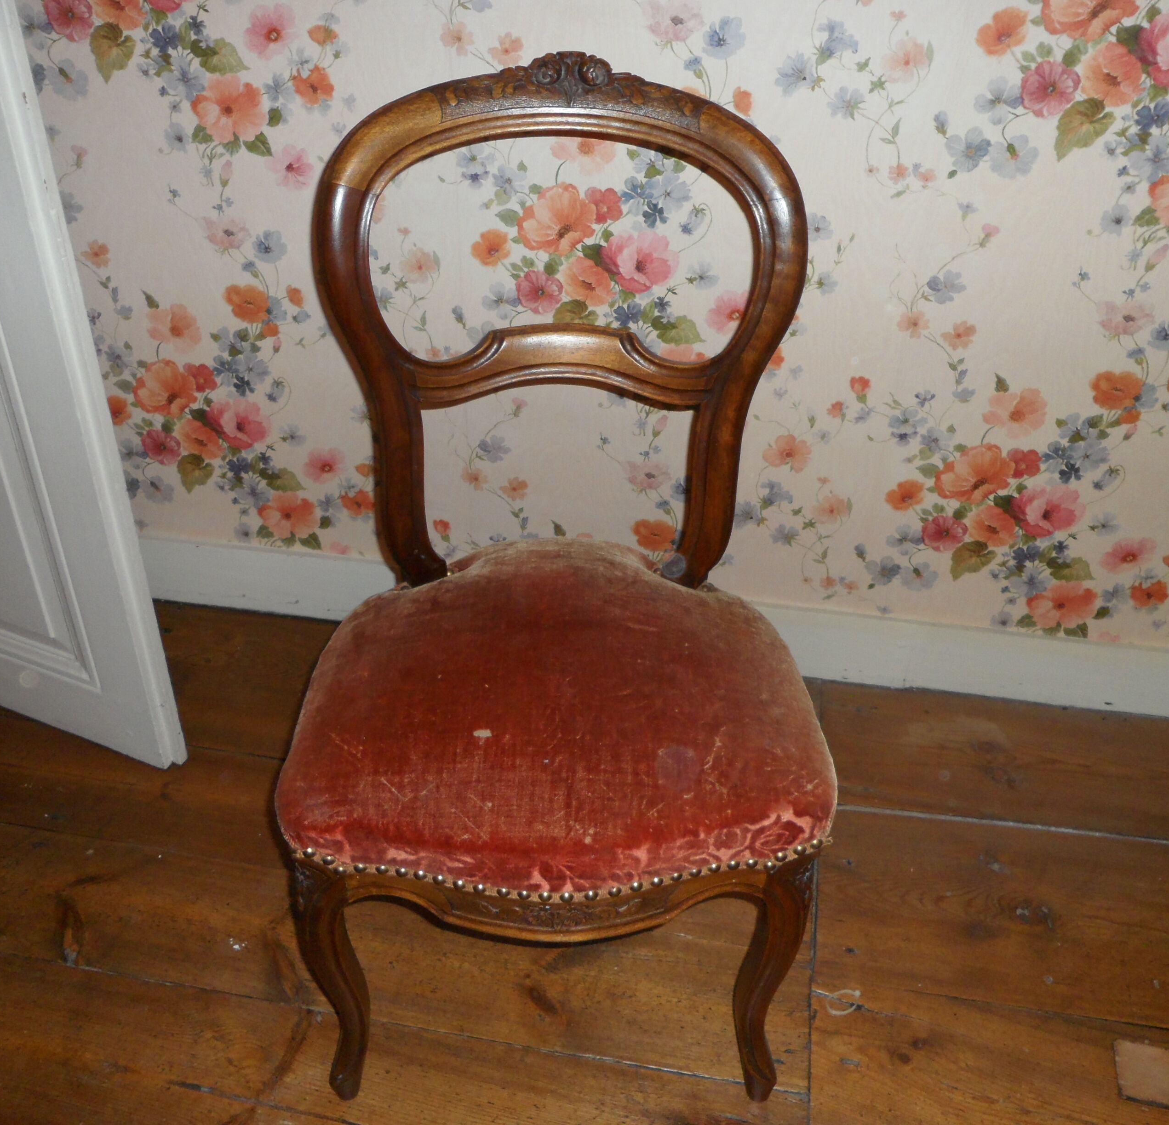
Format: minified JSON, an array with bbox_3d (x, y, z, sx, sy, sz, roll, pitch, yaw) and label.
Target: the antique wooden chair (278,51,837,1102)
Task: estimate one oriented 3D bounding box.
[{"bbox_3d":[-0.021,0.065,1.040,0.456,0.870,0.525,1,35,-1],"label":"antique wooden chair"}]

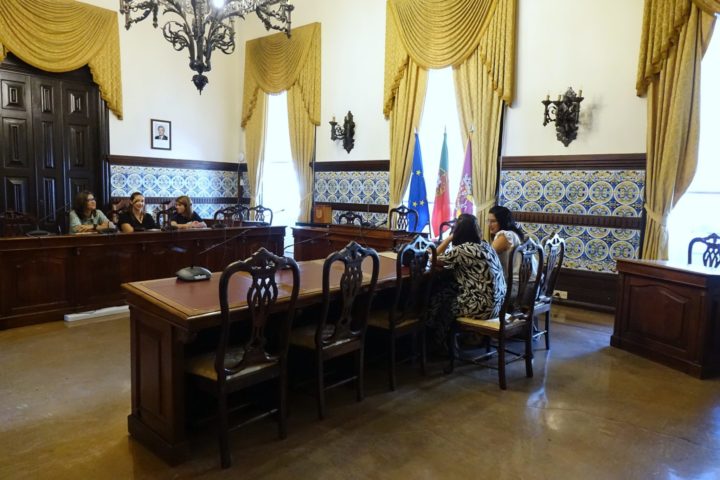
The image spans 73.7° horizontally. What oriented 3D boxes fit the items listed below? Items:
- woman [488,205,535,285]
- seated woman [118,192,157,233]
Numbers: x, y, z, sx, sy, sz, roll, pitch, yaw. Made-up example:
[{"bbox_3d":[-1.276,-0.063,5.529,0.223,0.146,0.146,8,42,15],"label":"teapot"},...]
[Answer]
[{"bbox_3d":[1.309,0.337,4.369,0.740,1.280,0.500,6,8,38],"label":"woman"},{"bbox_3d":[-2.747,0.078,5.901,0.740,1.290,0.520,7,8,42],"label":"seated woman"}]

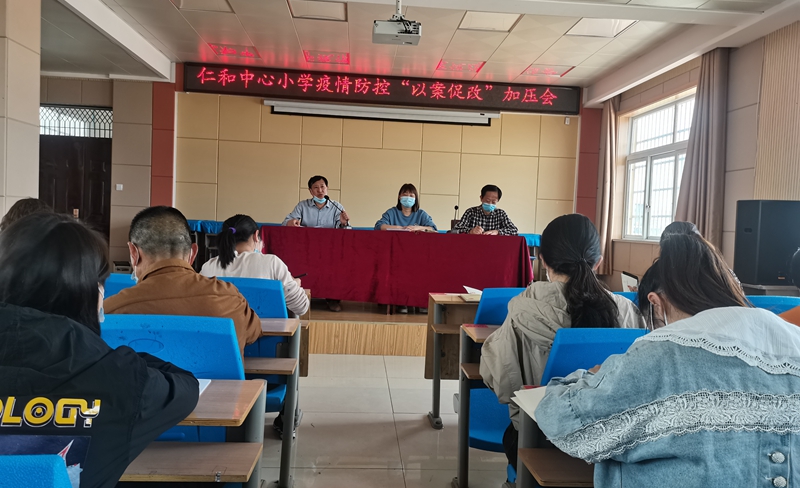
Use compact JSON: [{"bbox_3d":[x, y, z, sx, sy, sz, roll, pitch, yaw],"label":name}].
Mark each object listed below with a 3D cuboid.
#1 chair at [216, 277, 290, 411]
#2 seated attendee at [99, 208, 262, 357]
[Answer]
[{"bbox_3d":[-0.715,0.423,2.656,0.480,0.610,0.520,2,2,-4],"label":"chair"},{"bbox_3d":[-0.751,0.453,1.932,0.570,1.150,0.750,2,2,-4],"label":"seated attendee"}]

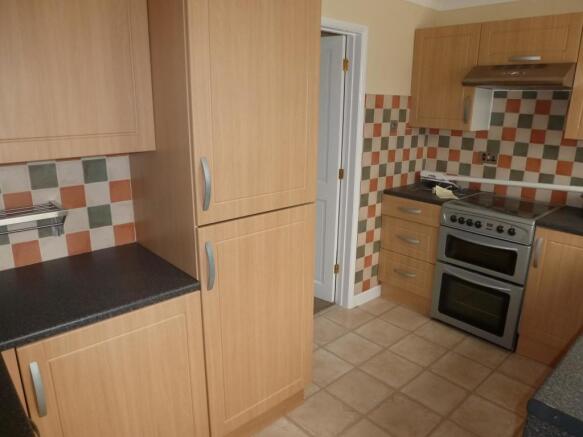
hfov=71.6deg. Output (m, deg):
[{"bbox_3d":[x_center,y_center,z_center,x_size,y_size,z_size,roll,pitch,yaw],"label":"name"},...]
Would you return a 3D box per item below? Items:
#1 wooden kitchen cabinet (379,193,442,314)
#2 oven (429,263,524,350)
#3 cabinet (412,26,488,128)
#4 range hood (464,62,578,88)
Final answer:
[{"bbox_3d":[1.121,0.251,3.367,0.580,0.885,0.494,-14,21,-41],"label":"wooden kitchen cabinet"},{"bbox_3d":[1.491,0.547,3.025,0.590,0.475,0.596,-14,21,-41],"label":"oven"},{"bbox_3d":[1.229,-1.040,3.079,0.318,0.705,0.496,-14,21,-41],"label":"cabinet"},{"bbox_3d":[1.527,-0.925,2.645,0.487,0.145,0.597,-14,21,-41],"label":"range hood"}]

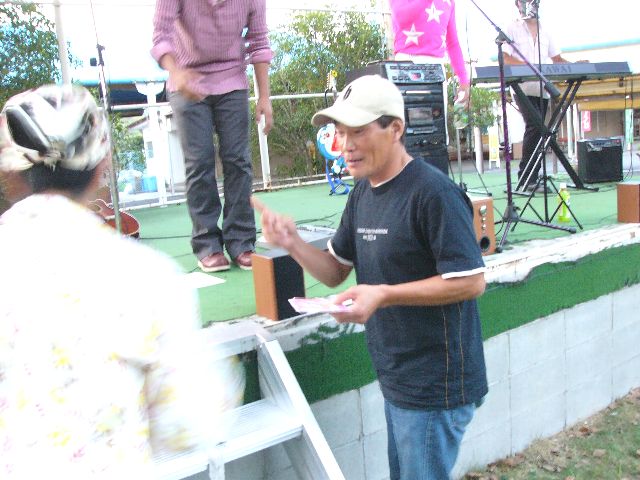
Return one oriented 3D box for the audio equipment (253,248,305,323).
[{"bbox_3d":[-0.136,0.148,2.212,0.119,0.205,0.113,-12,11,-42],"label":"audio equipment"}]

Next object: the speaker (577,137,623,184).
[{"bbox_3d":[2.611,-0.737,6.232,0.345,0.385,0.200,-5,8,-3],"label":"speaker"}]

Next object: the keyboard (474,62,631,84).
[{"bbox_3d":[1.863,-1.371,5.485,1.273,0.120,0.290,-5,8,-5],"label":"keyboard"}]

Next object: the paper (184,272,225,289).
[{"bbox_3d":[-0.569,0.175,2.926,0.210,0.004,0.297,-10,10,-33],"label":"paper"}]

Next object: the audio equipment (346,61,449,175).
[{"bbox_3d":[0.538,-0.666,4.555,0.440,1.030,0.479,-9,10,-28],"label":"audio equipment"}]

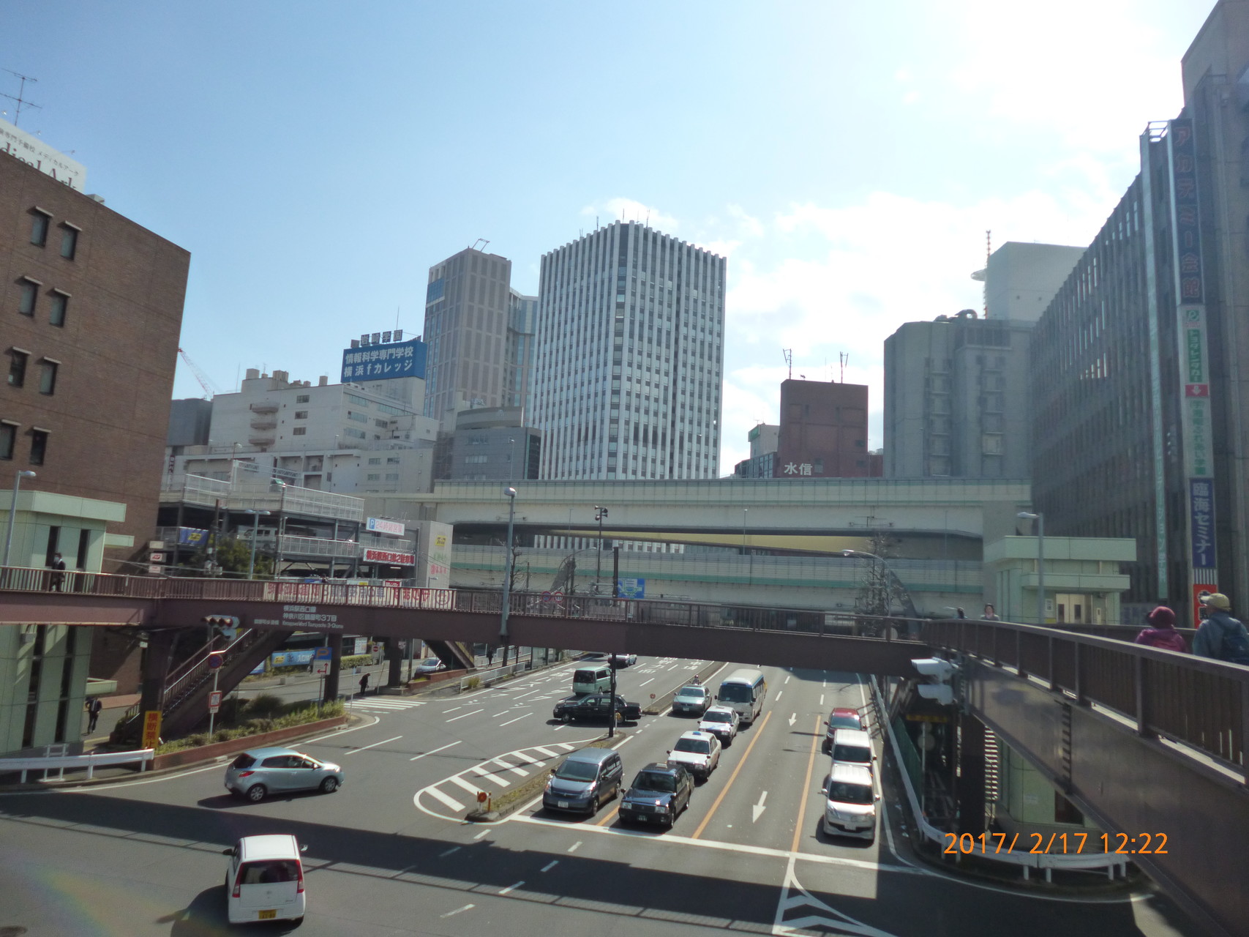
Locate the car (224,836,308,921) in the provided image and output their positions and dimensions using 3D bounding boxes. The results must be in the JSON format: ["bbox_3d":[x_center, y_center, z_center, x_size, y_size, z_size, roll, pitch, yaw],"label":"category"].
[{"bbox_3d":[-7.973,8.984,19.222,1.475,1.500,3.395,7,-9,-24],"label":"car"}]

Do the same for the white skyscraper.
[{"bbox_3d":[0.282,-9.963,240.648,36.500,102.600,36.500,9,-10,-39],"label":"white skyscraper"}]

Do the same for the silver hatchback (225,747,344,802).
[{"bbox_3d":[-11.458,10.332,29.656,1.695,1.475,3.885,-5,-11,44],"label":"silver hatchback"}]

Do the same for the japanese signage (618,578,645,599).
[{"bbox_3d":[0.647,11.457,82.000,2.700,2.100,0.150,1,-9,16],"label":"japanese signage"}]

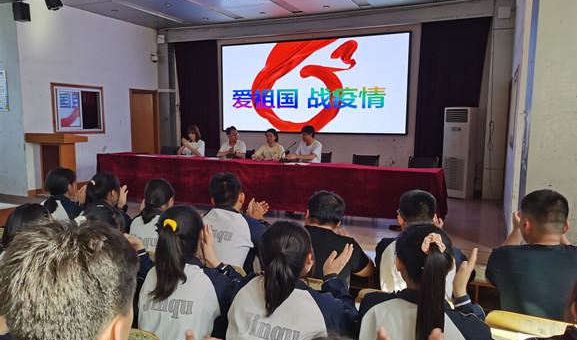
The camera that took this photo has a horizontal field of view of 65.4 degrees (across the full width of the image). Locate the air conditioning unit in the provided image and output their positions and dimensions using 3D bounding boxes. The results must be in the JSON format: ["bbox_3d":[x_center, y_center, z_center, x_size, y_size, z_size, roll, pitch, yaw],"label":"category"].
[{"bbox_3d":[3.287,-0.332,8.630,0.360,1.689,0.490,-6,9,-44],"label":"air conditioning unit"}]

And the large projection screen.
[{"bbox_3d":[0.395,-1.831,9.900,4.460,2.080,0.100,4,7,25],"label":"large projection screen"}]

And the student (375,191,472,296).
[{"bbox_3d":[0.722,0.694,2.468,0.490,1.240,0.720,3,7,25],"label":"student"}]

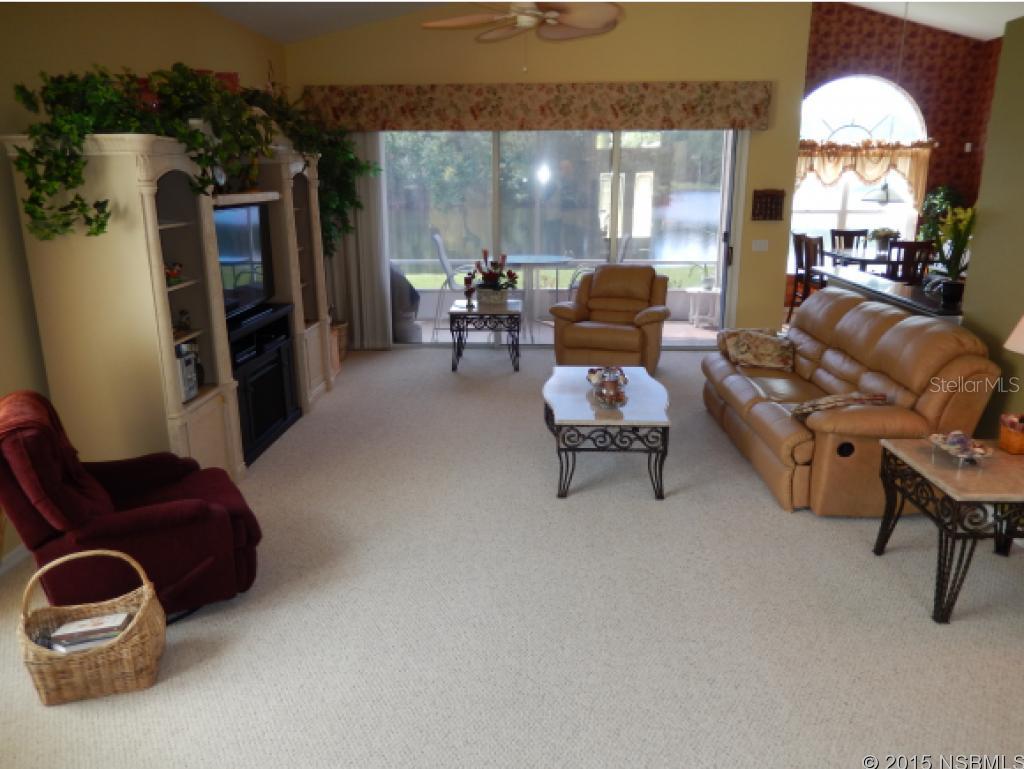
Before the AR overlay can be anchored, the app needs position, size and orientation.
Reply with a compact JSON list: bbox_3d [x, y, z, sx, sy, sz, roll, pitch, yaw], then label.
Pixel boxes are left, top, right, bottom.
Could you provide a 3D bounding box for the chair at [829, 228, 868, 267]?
[{"bbox_3d":[4.216,-1.349,9.210,0.480,1.050,0.540,1,16,3],"label":"chair"}]

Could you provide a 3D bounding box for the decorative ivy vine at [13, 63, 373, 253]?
[{"bbox_3d":[-1.790,-1.346,4.824,0.791,1.152,3.612,1,16,3],"label":"decorative ivy vine"}]

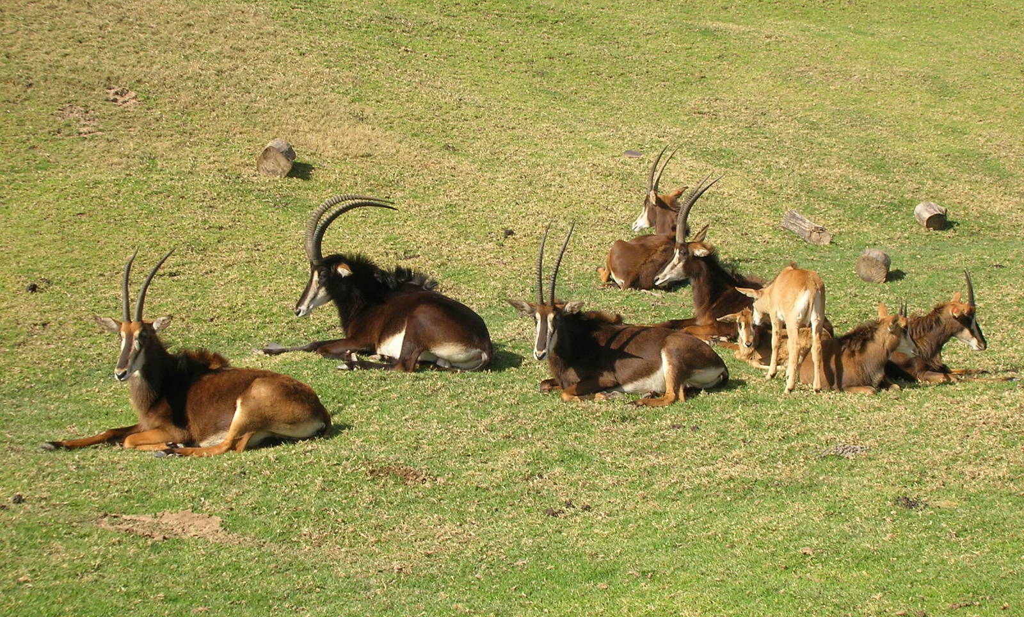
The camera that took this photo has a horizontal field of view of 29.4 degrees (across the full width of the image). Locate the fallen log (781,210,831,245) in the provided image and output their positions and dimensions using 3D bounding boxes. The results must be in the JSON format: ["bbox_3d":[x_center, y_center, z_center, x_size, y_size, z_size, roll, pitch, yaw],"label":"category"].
[{"bbox_3d":[3.210,-0.877,21.300,0.200,0.200,0.950,-5,14,-19],"label":"fallen log"}]

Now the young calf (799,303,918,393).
[{"bbox_3d":[2.313,0.220,13.173,0.880,0.560,0.420,5,11,28],"label":"young calf"}]

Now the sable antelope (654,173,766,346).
[{"bbox_3d":[1.721,-0.311,14.255,1.300,1.080,0.580,-4,11,-20],"label":"sable antelope"}]

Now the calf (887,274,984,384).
[{"bbox_3d":[2.779,0.113,13.317,1.100,0.700,0.450,-3,10,-15],"label":"calf"}]

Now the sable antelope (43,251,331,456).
[{"bbox_3d":[-1.986,0.243,11.903,1.620,1.120,0.620,-4,11,-22],"label":"sable antelope"}]

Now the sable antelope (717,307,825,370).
[{"bbox_3d":[1.857,0.182,13.665,0.750,0.400,0.360,-3,10,-17],"label":"sable antelope"}]

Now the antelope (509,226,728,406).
[{"bbox_3d":[0.753,0.031,13.750,1.420,1.200,0.720,-2,9,-11],"label":"antelope"}]

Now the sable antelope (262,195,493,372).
[{"bbox_3d":[-0.961,-0.203,13.728,1.500,1.120,0.620,4,11,20],"label":"sable antelope"}]

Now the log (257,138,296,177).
[{"bbox_3d":[-3.080,-1.970,25.500,0.440,0.410,0.500,1,11,7],"label":"log"}]

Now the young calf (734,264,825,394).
[{"bbox_3d":[1.960,0.131,14.200,0.370,0.840,0.880,-3,9,-18],"label":"young calf"}]

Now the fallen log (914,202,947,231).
[{"bbox_3d":[4.681,-1.032,21.800,0.250,0.240,0.460,-3,13,-14],"label":"fallen log"}]

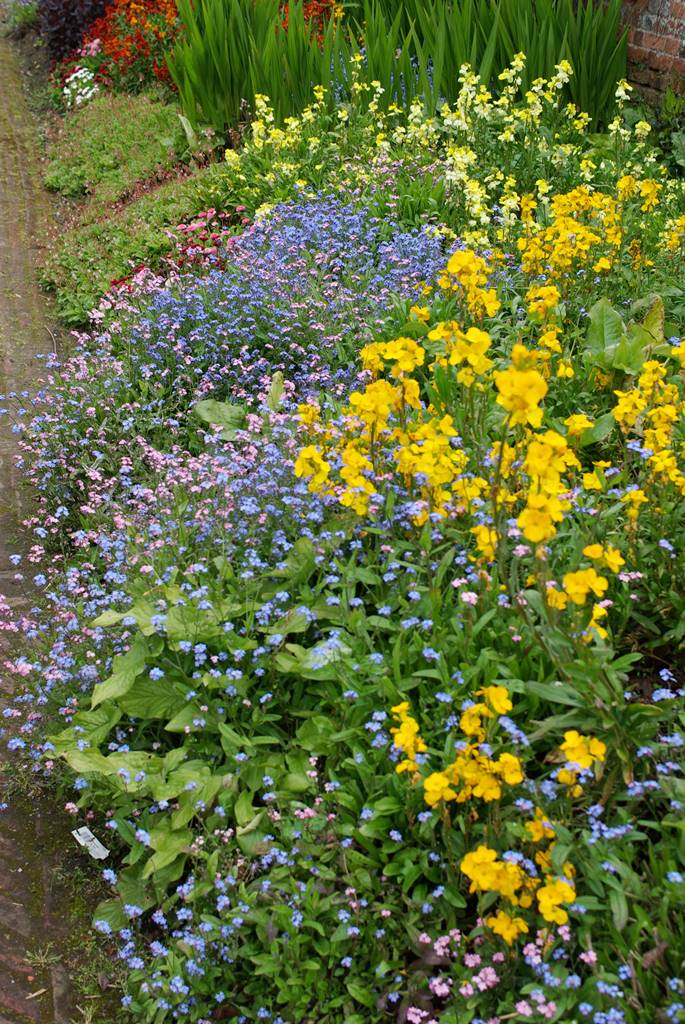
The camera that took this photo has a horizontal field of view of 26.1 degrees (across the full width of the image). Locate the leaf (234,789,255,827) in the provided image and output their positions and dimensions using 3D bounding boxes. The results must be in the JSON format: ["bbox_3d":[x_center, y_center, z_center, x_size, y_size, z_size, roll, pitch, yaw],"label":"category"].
[{"bbox_3d":[-0.131,0.395,1.980,0.027,0.016,0.052,4,58,-1],"label":"leaf"}]

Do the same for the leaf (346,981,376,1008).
[{"bbox_3d":[0.022,0.547,1.680,0.021,0.012,0.042,-33,56,-26],"label":"leaf"}]

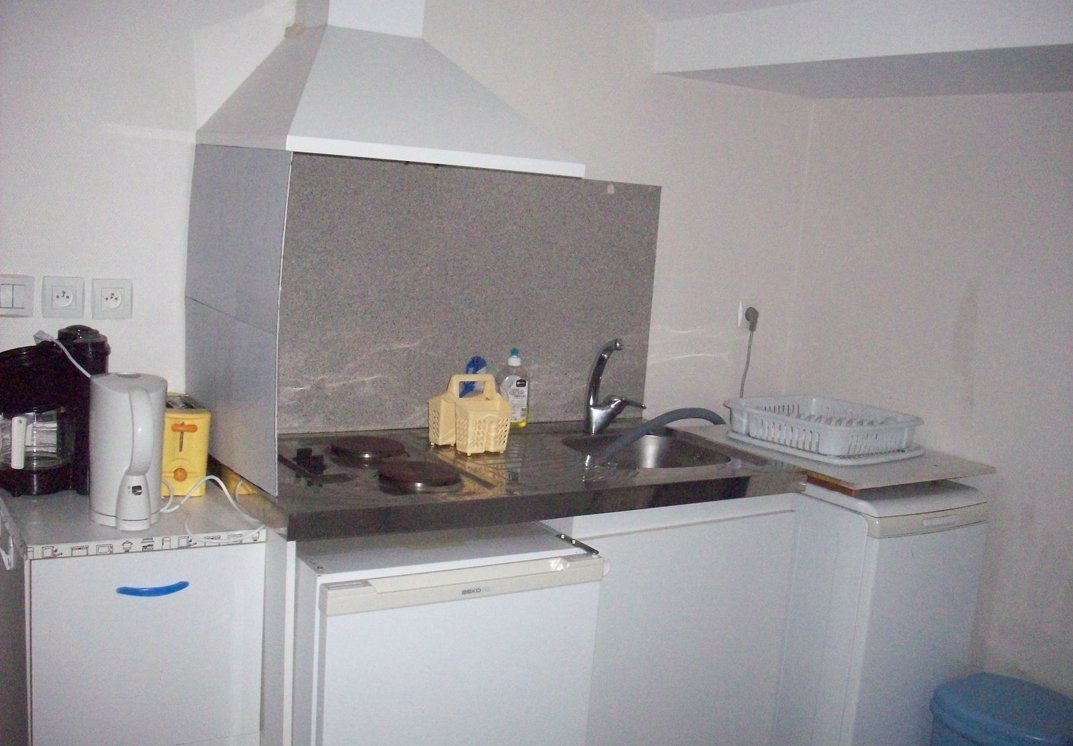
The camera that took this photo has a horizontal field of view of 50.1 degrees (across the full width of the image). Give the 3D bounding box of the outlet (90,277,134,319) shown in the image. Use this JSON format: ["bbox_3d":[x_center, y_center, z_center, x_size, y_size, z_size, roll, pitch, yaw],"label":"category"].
[{"bbox_3d":[-0.864,-0.150,2.342,0.080,0.081,0.012,-1,9,-31],"label":"outlet"}]

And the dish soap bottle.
[{"bbox_3d":[-0.057,0.032,2.813,0.077,0.204,0.050,0,8,-27],"label":"dish soap bottle"}]

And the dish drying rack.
[{"bbox_3d":[0.723,0.136,2.893,0.410,0.093,0.425,-2,9,-35],"label":"dish drying rack"}]

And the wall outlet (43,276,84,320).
[{"bbox_3d":[-0.945,-0.151,2.293,0.080,0.083,0.012,-1,9,-31],"label":"wall outlet"}]

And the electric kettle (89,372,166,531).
[{"bbox_3d":[-0.730,0.136,2.039,0.132,0.242,0.200,-1,9,-31],"label":"electric kettle"}]

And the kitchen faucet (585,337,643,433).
[{"bbox_3d":[0.187,0.041,2.787,0.065,0.244,0.190,-1,9,-31],"label":"kitchen faucet"}]

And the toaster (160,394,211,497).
[{"bbox_3d":[-0.727,0.142,2.267,0.114,0.170,0.215,0,8,-27],"label":"toaster"}]

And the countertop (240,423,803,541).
[{"bbox_3d":[-0.066,0.202,2.526,1.200,0.060,0.612,-1,9,-31],"label":"countertop"}]

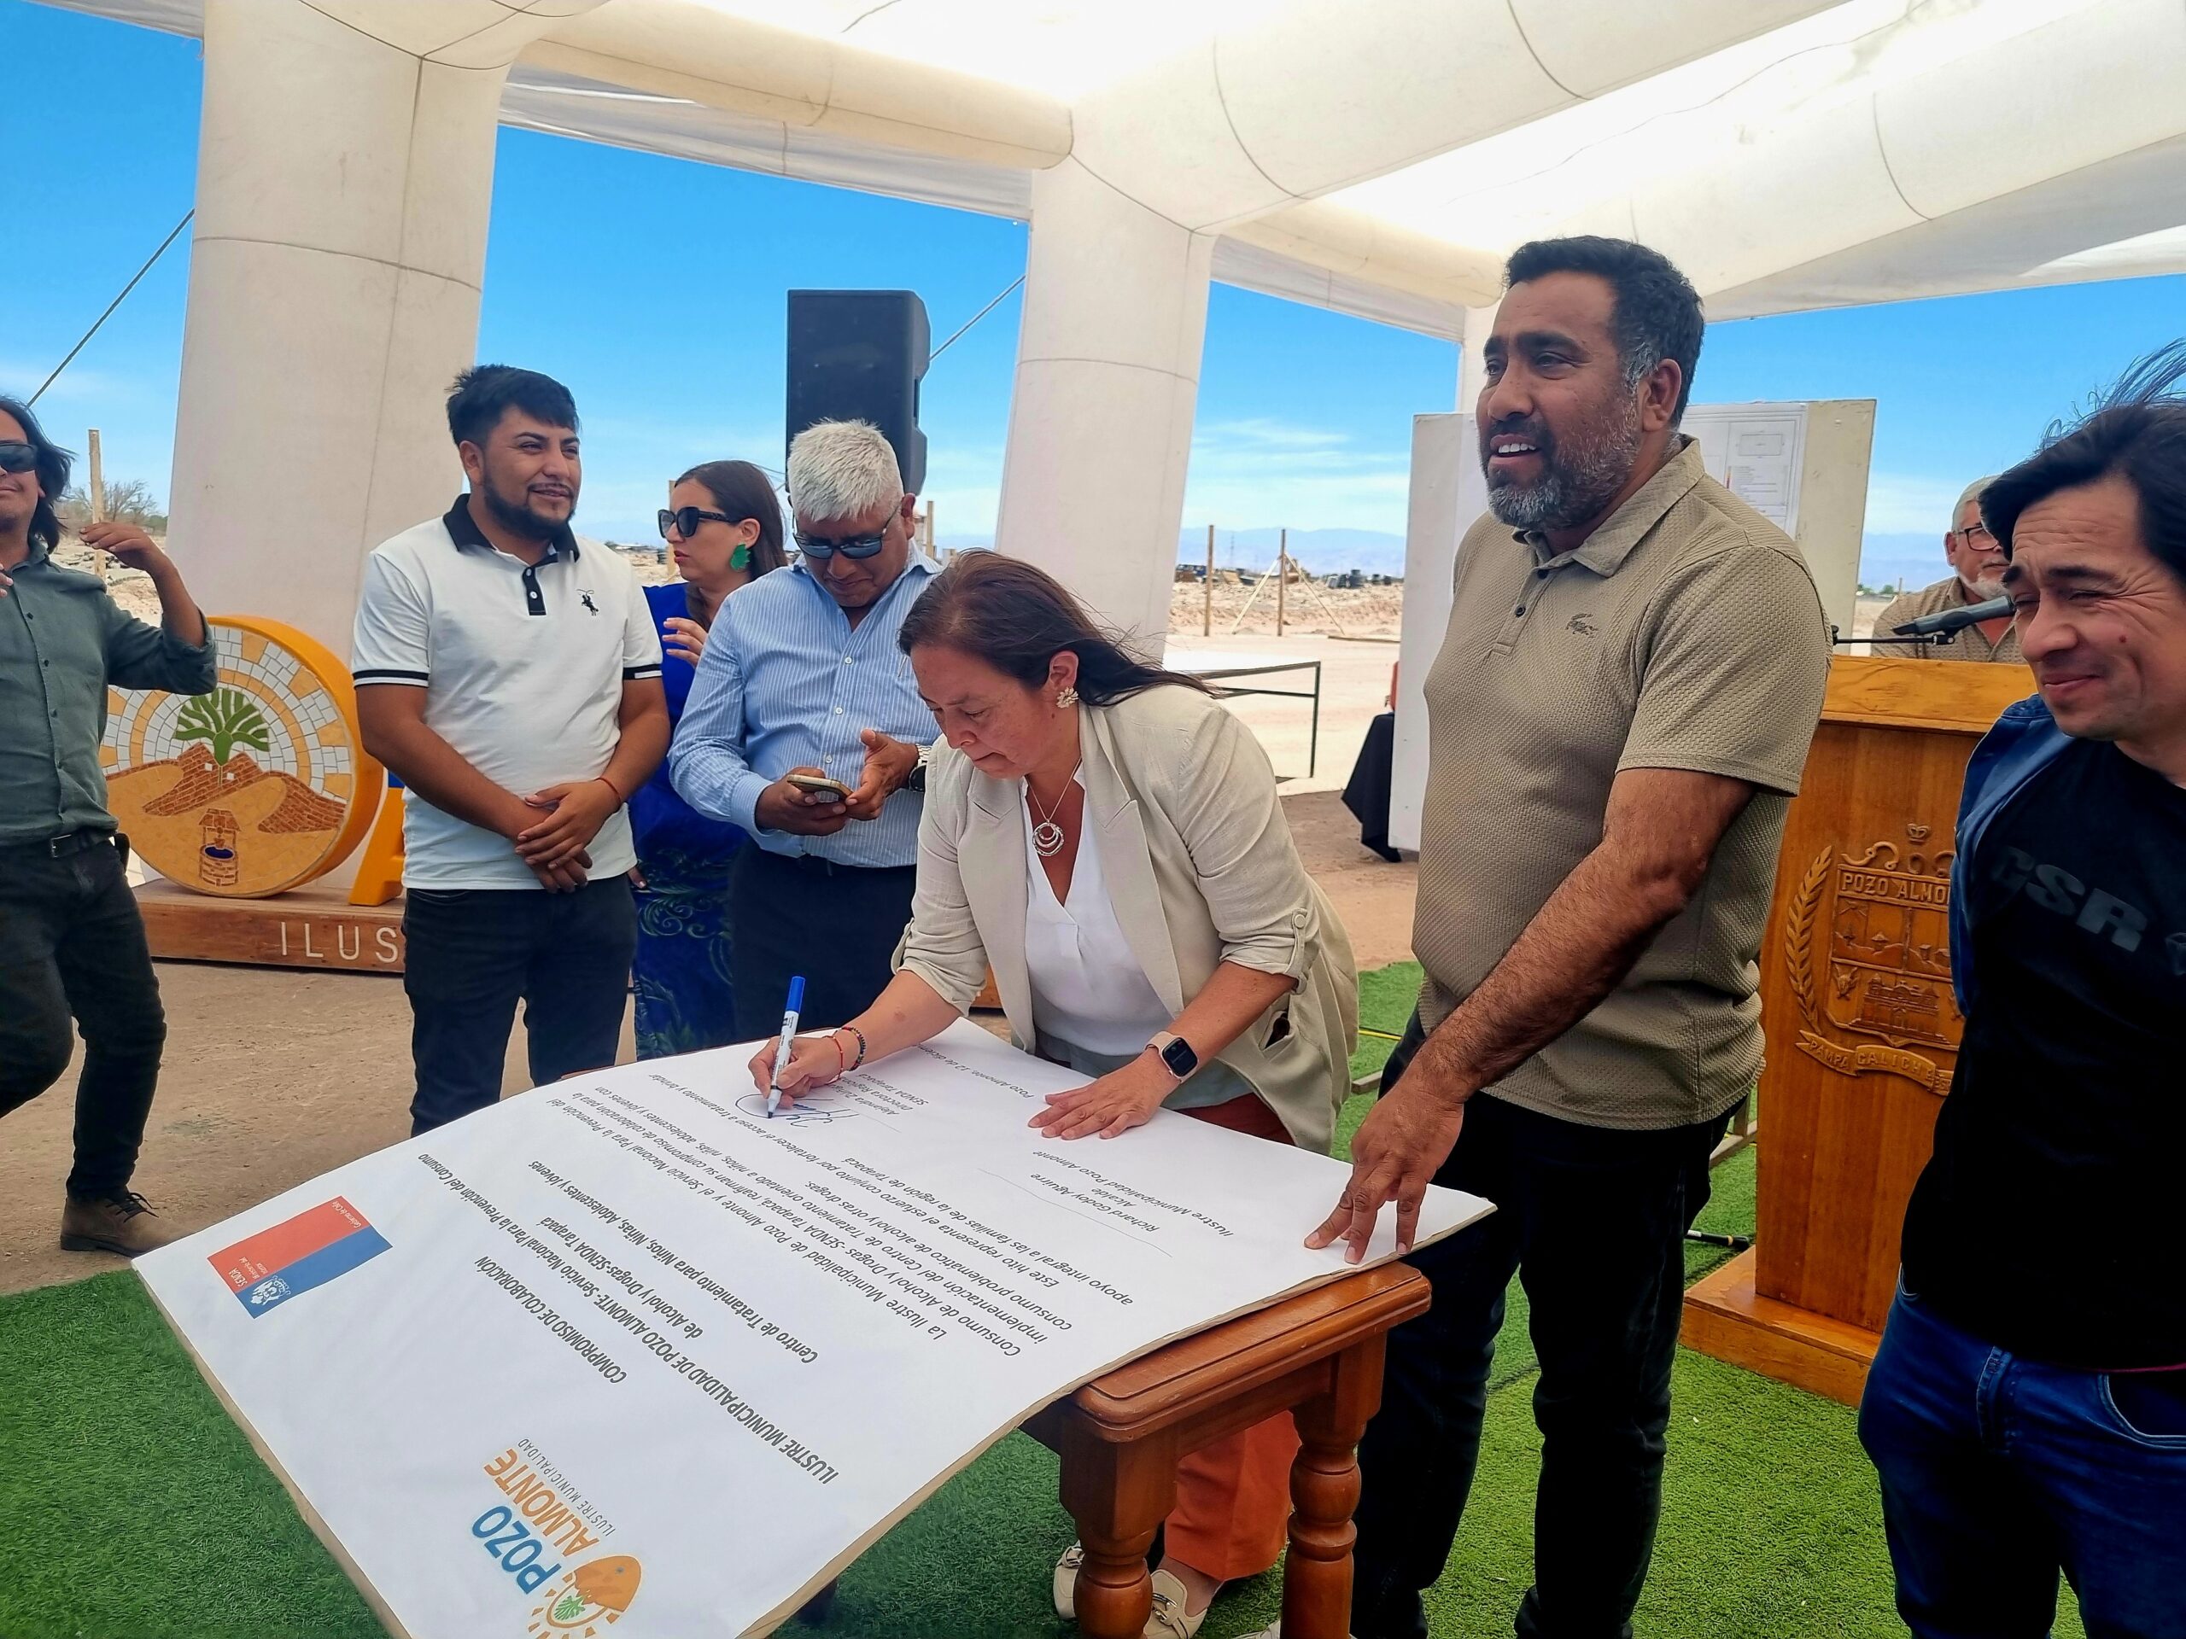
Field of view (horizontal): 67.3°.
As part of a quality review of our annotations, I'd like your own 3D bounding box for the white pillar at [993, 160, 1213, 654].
[{"bbox_3d":[-0.037,-1.781,9.379,1.028,3.495,1.028,11,12,19],"label":"white pillar"}]

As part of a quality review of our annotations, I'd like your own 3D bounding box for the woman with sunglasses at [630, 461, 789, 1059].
[{"bbox_3d":[-0.760,0.080,3.303,0.450,1.568,0.340,4,9,15],"label":"woman with sunglasses"}]

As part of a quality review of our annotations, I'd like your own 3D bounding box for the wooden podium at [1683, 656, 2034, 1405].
[{"bbox_3d":[1.506,0.354,2.947,0.580,1.275,0.550,10,12,42],"label":"wooden podium"}]

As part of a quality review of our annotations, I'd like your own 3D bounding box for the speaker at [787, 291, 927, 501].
[{"bbox_3d":[-0.755,-1.379,5.427,0.420,0.661,0.370,3,9,8],"label":"speaker"}]

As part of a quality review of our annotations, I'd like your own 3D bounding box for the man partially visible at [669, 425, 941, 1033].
[{"bbox_3d":[-0.415,0.183,2.598,0.500,1.596,0.420,0,9,-12],"label":"man partially visible"}]

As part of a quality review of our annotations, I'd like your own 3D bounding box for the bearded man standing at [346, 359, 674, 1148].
[{"bbox_3d":[-0.920,0.124,2.653,0.500,1.664,0.320,-4,11,-36],"label":"bearded man standing"}]

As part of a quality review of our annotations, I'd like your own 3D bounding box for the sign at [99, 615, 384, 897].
[{"bbox_3d":[-2.870,-0.207,5.519,0.915,0.915,0.200,3,9,7],"label":"sign"}]

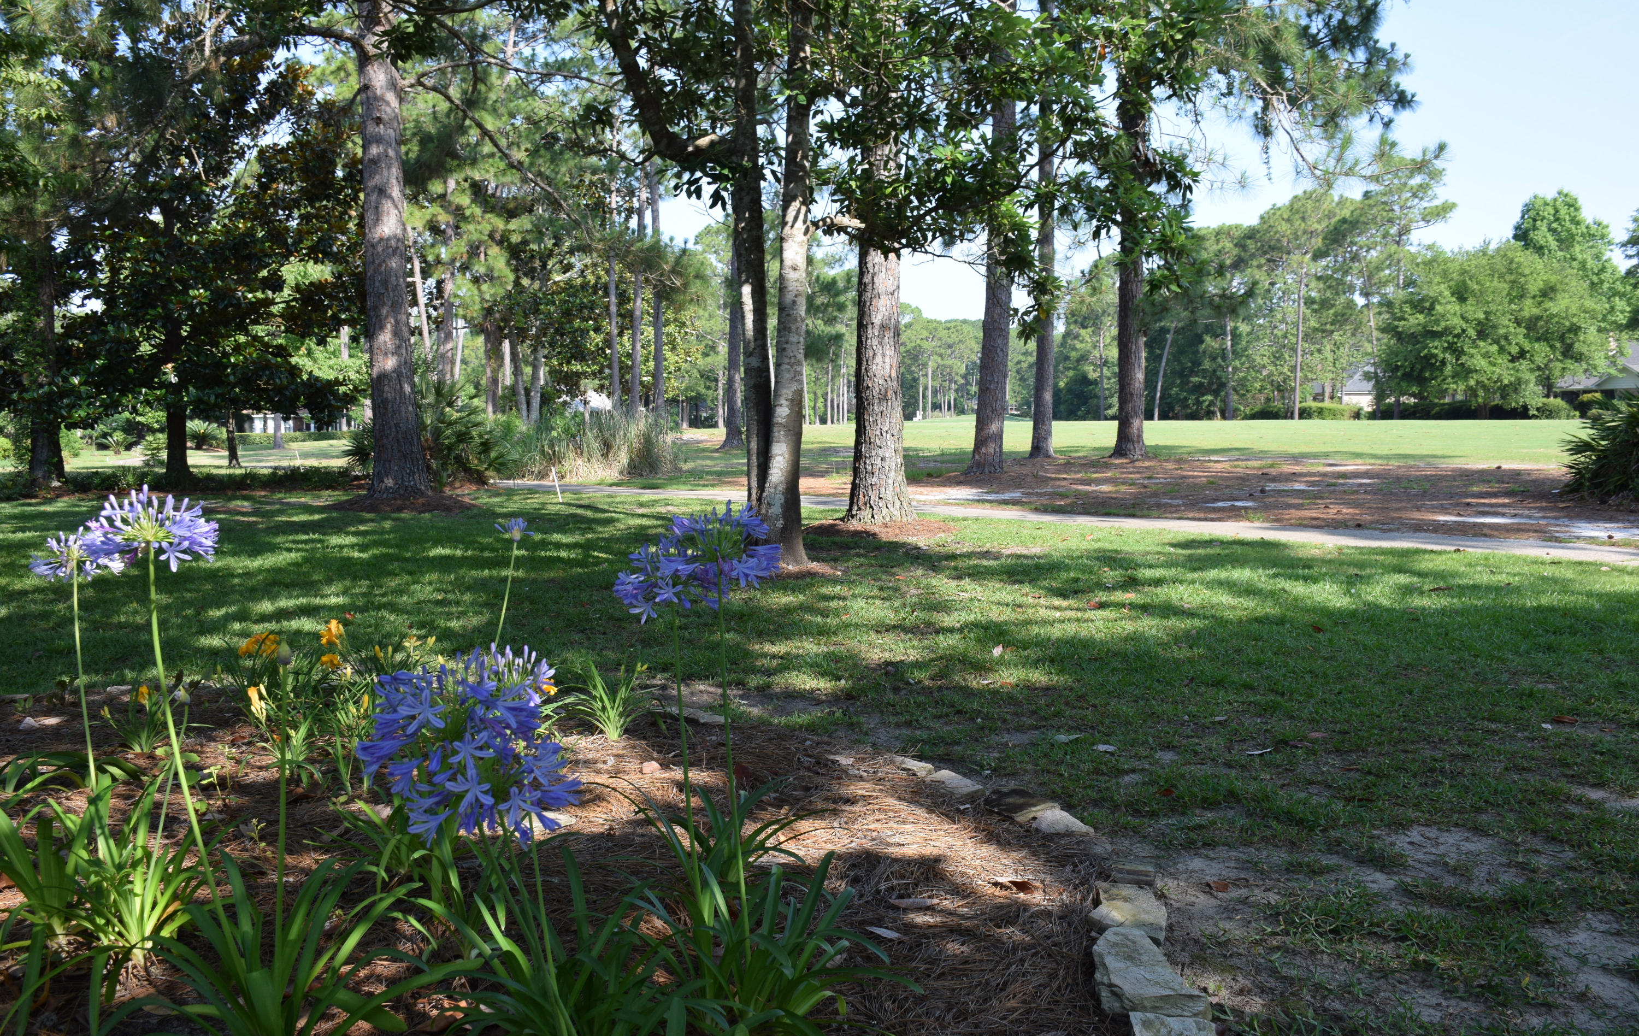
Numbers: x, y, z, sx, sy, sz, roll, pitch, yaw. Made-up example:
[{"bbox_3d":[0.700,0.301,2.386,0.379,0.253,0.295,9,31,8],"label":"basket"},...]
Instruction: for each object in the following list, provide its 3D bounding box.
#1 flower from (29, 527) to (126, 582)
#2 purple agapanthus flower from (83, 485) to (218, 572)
[{"bbox_3d":[-1.293,0.064,2.380,0.153,0.094,0.150,-2,5,-29],"label":"flower"},{"bbox_3d":[-1.004,0.015,2.050,0.188,0.127,0.185,-2,5,-26],"label":"purple agapanthus flower"}]

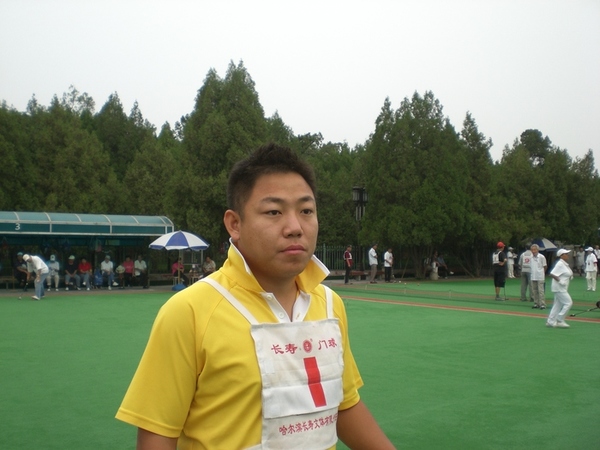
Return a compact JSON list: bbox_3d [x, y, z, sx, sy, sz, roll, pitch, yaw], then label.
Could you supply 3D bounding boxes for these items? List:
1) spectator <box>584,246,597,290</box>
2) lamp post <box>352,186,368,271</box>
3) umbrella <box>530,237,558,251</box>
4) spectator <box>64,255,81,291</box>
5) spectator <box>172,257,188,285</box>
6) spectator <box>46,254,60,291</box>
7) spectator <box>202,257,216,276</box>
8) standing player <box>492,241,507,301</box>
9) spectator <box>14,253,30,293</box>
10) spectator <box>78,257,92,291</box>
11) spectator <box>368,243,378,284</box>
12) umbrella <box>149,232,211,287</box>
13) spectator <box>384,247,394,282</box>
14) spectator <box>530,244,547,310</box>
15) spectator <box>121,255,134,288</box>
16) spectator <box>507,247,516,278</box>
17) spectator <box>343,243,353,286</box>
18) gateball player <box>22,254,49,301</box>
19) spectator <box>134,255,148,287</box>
[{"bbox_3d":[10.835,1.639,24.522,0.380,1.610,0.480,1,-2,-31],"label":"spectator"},{"bbox_3d":[2.912,0.388,31.567,0.580,4.450,0.580,-1,-2,30],"label":"lamp post"},{"bbox_3d":[14.638,1.888,40.271,2.200,2.150,2.200,0,-2,0],"label":"umbrella"},{"bbox_3d":[-8.288,1.753,24.069,0.520,1.270,0.750,0,-2,-14],"label":"spectator"},{"bbox_3d":[-4.777,1.884,26.417,0.740,1.150,0.460,0,-2,12],"label":"spectator"},{"bbox_3d":[-8.906,1.735,23.819,0.500,1.290,0.750,1,-2,-16],"label":"spectator"},{"bbox_3d":[-3.584,1.845,25.818,0.750,1.190,0.520,2,-2,-41],"label":"spectator"},{"bbox_3d":[6.031,1.390,19.891,0.440,1.750,0.500,1,-2,-23],"label":"standing player"},{"bbox_3d":[-10.024,1.694,23.771,0.550,1.370,0.750,1,-2,-27],"label":"spectator"},{"bbox_3d":[-7.555,1.685,23.253,0.500,1.180,0.680,1,-2,-23],"label":"spectator"},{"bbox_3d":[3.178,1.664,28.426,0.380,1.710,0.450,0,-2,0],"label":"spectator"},{"bbox_3d":[-4.295,1.244,23.610,2.200,2.130,2.200,1,-2,-18],"label":"umbrella"},{"bbox_3d":[3.967,1.782,29.347,0.380,1.530,0.460,-1,-2,42],"label":"spectator"},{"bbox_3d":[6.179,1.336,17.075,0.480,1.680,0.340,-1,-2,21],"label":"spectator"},{"bbox_3d":[-6.255,1.713,23.991,0.480,1.190,0.680,1,-2,-23],"label":"spectator"},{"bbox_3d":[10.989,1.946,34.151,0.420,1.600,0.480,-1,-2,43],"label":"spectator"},{"bbox_3d":[2.046,1.679,27.925,0.380,1.650,0.460,-1,-2,21],"label":"spectator"},{"bbox_3d":[-8.076,1.575,20.171,0.820,1.390,0.520,0,-2,-13],"label":"gateball player"},{"bbox_3d":[-5.861,1.711,24.318,0.500,1.220,0.680,1,-2,-23],"label":"spectator"}]

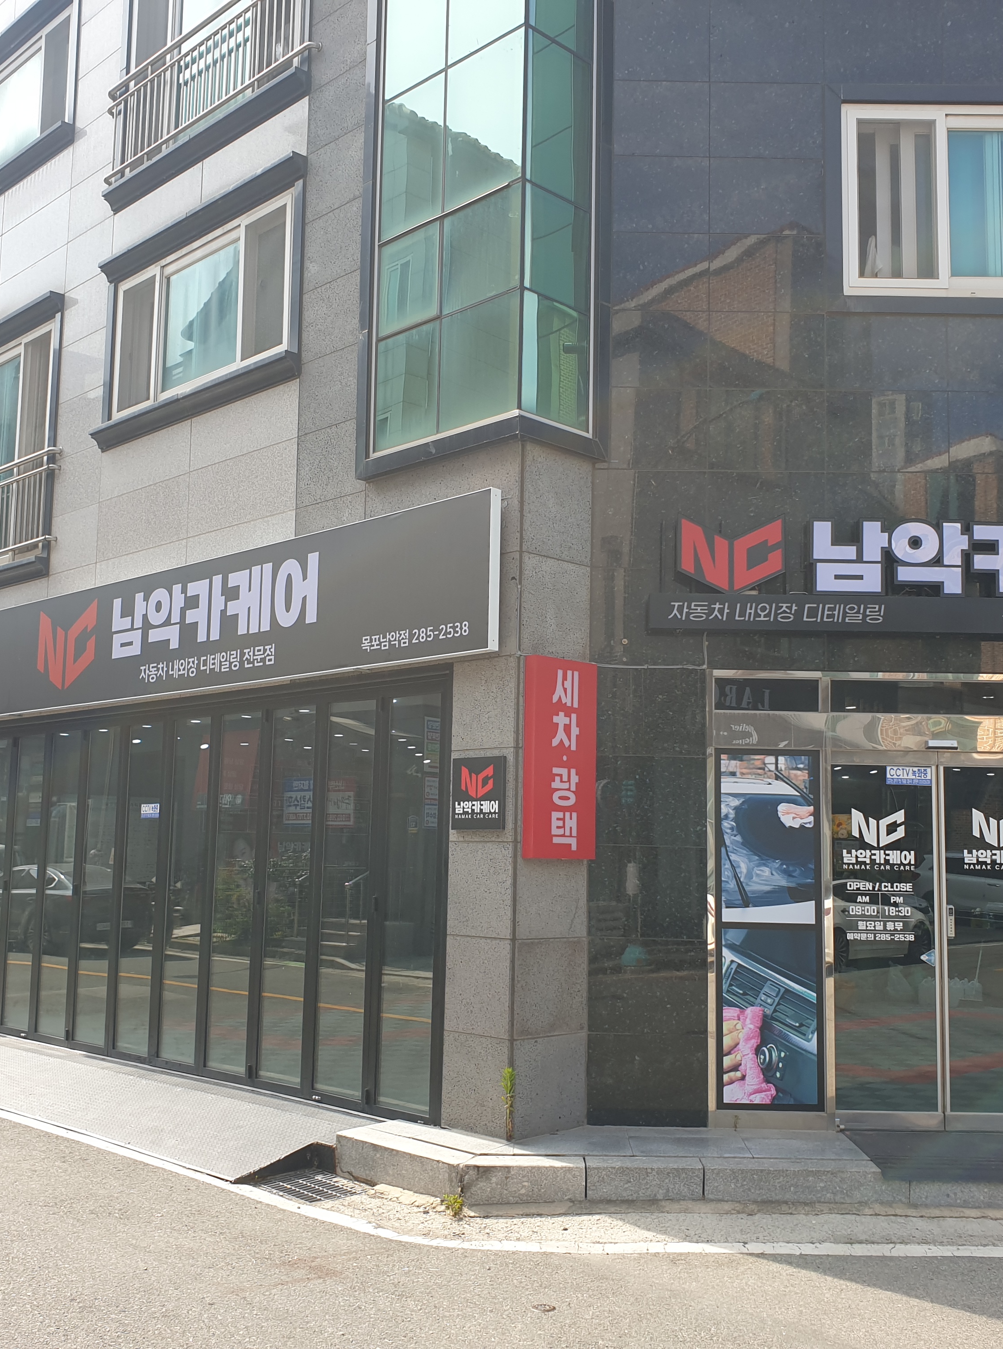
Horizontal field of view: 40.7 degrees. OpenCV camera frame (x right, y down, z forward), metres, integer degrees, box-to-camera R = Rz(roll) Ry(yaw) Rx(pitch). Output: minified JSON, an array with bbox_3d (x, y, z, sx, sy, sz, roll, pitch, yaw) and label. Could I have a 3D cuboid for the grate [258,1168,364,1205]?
[{"bbox_3d":[-0.943,2.560,6.692,0.480,0.030,0.360,-6,-10,44],"label":"grate"}]

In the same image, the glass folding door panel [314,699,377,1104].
[{"bbox_3d":[-0.917,1.332,8.133,0.456,2.326,0.050,-6,-10,45],"label":"glass folding door panel"}]

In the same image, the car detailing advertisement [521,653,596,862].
[{"bbox_3d":[0.322,0.455,7.255,0.080,1.066,0.488,-6,-10,44],"label":"car detailing advertisement"}]

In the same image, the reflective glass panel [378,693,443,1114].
[{"bbox_3d":[-0.506,1.283,7.726,0.445,2.337,0.050,-6,-10,45],"label":"reflective glass panel"}]

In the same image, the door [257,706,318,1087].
[{"bbox_3d":[-1.334,1.369,8.459,0.474,2.338,0.050,-6,-10,44],"label":"door"}]

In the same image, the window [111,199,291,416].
[{"bbox_3d":[-2.220,-2.620,9.862,2.279,1.117,0.130,-6,-10,44],"label":"window"}]

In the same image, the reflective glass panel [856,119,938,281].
[{"bbox_3d":[2.310,-2.771,7.889,0.468,0.984,0.040,1,-7,0],"label":"reflective glass panel"}]

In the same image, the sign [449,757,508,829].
[{"bbox_3d":[-0.114,0.645,7.291,0.397,0.386,0.040,-6,-10,45],"label":"sign"}]

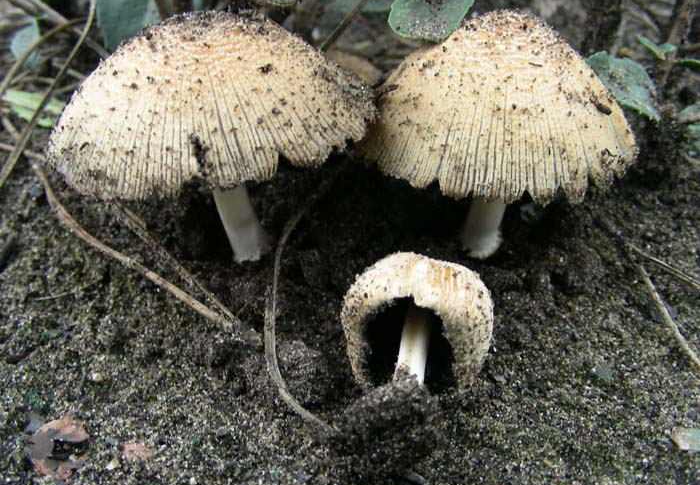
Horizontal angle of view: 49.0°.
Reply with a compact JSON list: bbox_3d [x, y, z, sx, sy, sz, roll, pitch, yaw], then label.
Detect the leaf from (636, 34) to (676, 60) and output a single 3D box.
[{"bbox_3d":[0.096,-0.061,0.240,0.013,0.004,0.011,0,60,0],"label":"leaf"}]

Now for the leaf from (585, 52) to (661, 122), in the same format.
[{"bbox_3d":[0.069,-0.040,0.198,0.020,0.005,0.021,-17,63,10],"label":"leaf"}]

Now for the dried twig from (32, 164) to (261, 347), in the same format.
[{"bbox_3d":[-0.055,-0.001,0.187,0.014,0.008,0.113,-24,38,-35],"label":"dried twig"}]

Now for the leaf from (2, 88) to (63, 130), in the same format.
[{"bbox_3d":[-0.108,-0.046,0.262,0.021,0.004,0.014,11,46,11],"label":"leaf"}]

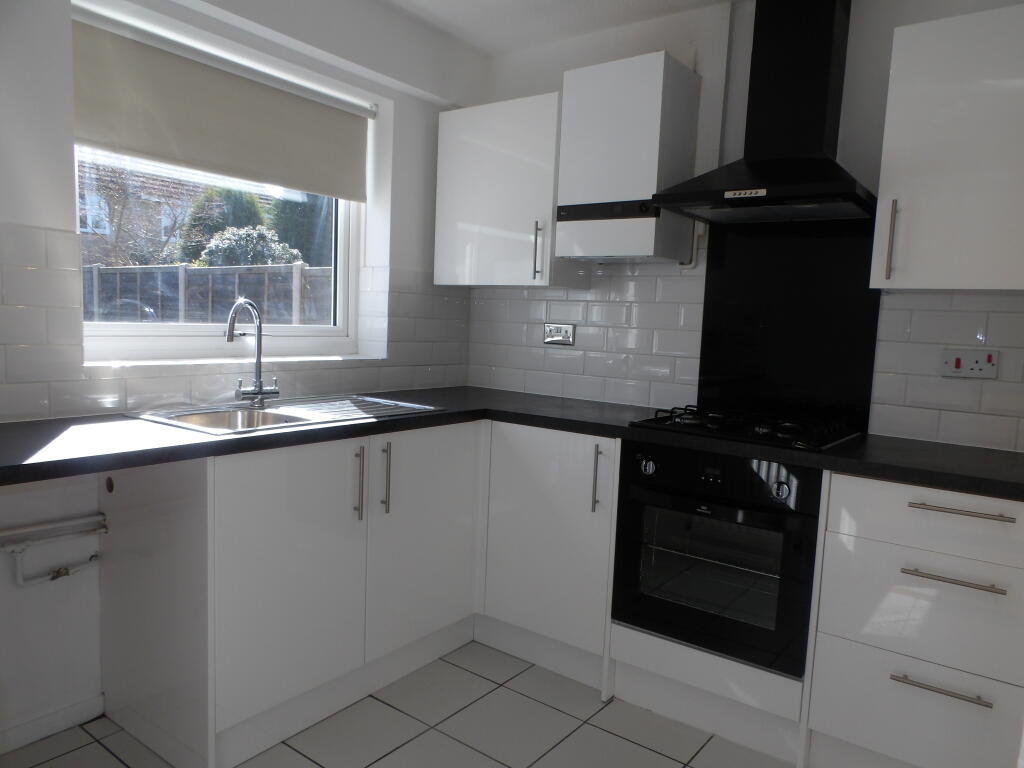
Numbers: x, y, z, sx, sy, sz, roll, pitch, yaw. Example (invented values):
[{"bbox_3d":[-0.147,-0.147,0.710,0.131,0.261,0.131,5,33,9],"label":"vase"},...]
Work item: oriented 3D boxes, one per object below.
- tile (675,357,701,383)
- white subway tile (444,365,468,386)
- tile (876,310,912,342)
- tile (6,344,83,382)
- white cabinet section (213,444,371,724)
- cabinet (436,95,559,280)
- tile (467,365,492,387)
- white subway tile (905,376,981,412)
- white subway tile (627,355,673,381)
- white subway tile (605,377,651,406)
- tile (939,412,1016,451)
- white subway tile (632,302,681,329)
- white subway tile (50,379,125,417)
[{"bbox_3d":[0.673,-0.046,2.713,0.099,0.101,0.009,6,7,36],"label":"tile"},{"bbox_3d":[-0.256,-0.040,3.301,0.009,0.100,0.156,6,7,36],"label":"white subway tile"},{"bbox_3d":[1.232,-0.188,2.288,0.097,0.101,0.009,6,7,36],"label":"tile"},{"bbox_3d":[-1.254,-0.055,1.918,0.010,0.100,0.194,6,7,36],"label":"tile"},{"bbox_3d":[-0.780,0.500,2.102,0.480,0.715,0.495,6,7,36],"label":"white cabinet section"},{"bbox_3d":[0.013,-0.762,2.961,0.600,0.715,0.330,6,6,37],"label":"cabinet"},{"bbox_3d":[-0.152,-0.036,3.301,0.132,0.101,0.010,6,7,36],"label":"tile"},{"bbox_3d":[1.331,0.029,2.198,0.200,0.100,0.010,6,7,36],"label":"white subway tile"},{"bbox_3d":[0.556,-0.061,2.811,0.200,0.100,0.009,6,7,36],"label":"white subway tile"},{"bbox_3d":[0.466,0.033,2.872,0.200,0.100,0.009,6,7,36],"label":"white subway tile"},{"bbox_3d":[1.418,0.140,2.163,0.199,0.100,0.010,6,7,36],"label":"tile"},{"bbox_3d":[0.557,-0.263,2.758,0.200,0.100,0.010,6,7,36],"label":"white subway tile"},{"bbox_3d":[-1.202,0.041,2.014,0.010,0.101,0.200,6,7,36],"label":"white subway tile"}]

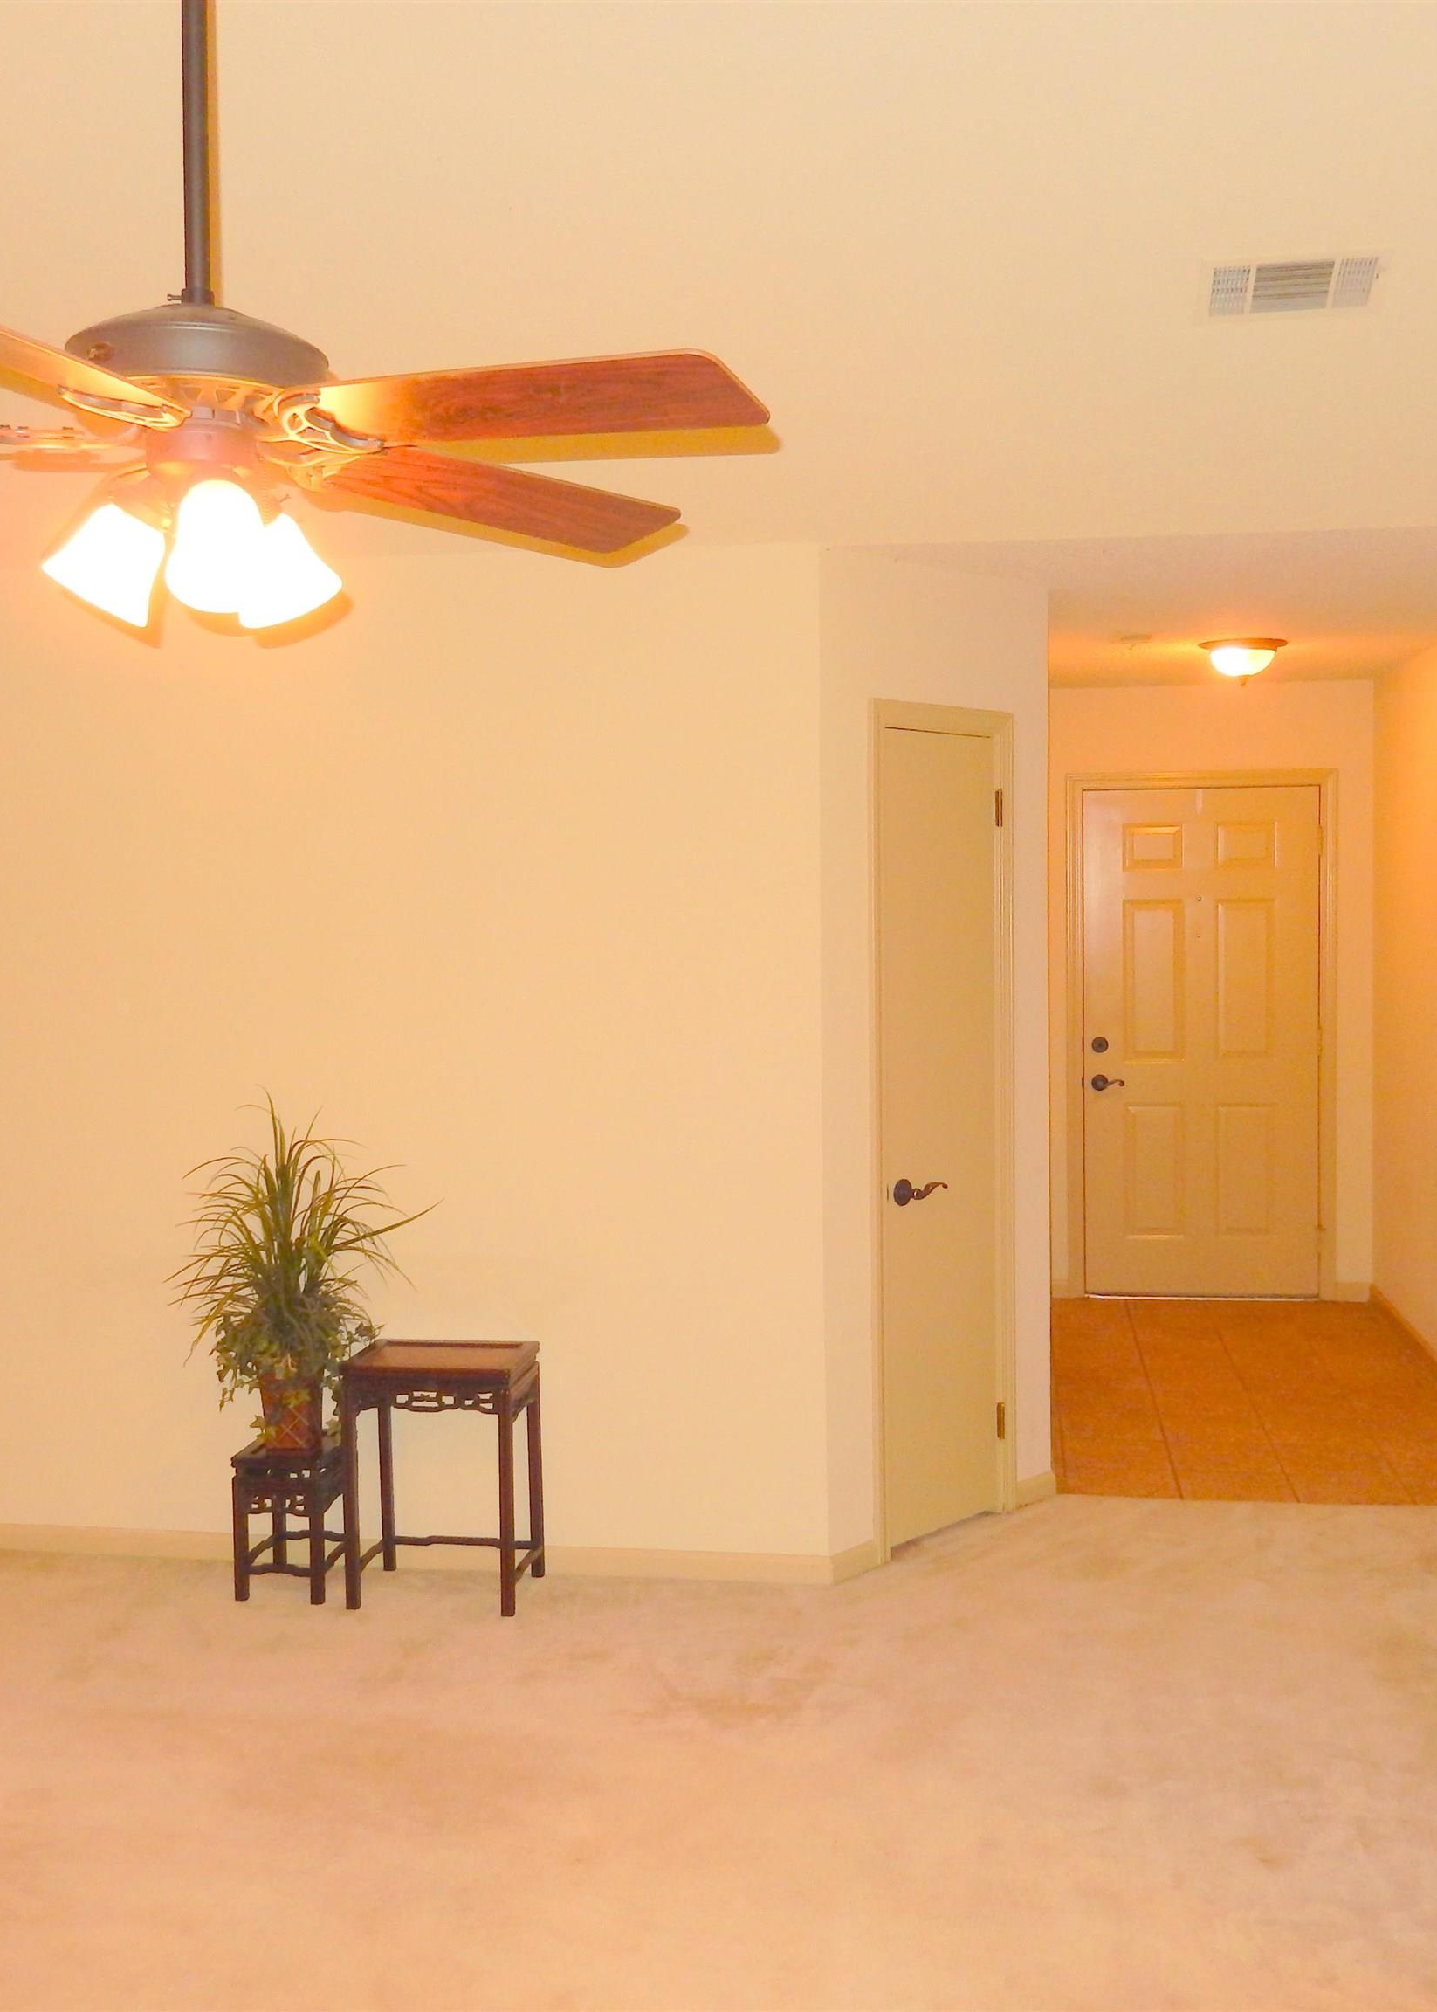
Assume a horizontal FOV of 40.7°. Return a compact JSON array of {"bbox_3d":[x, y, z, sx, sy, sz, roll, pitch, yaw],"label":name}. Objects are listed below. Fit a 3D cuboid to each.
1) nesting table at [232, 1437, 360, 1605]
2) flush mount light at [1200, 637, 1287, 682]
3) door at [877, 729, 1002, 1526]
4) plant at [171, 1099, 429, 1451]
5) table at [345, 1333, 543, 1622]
[{"bbox_3d":[-1.020,1.243,4.673,0.235,0.327,0.240,0,4,8],"label":"nesting table"},{"bbox_3d":[1.720,-1.127,6.359,0.290,0.140,0.290,0,4,8],"label":"flush mount light"},{"bbox_3d":[0.553,0.326,4.928,0.045,2.035,0.470,3,5,43],"label":"door"},{"bbox_3d":[-0.995,0.645,4.585,0.600,0.870,0.460,0,4,8],"label":"plant"},{"bbox_3d":[-0.656,1.118,4.616,0.420,0.575,0.285,0,4,8],"label":"table"}]

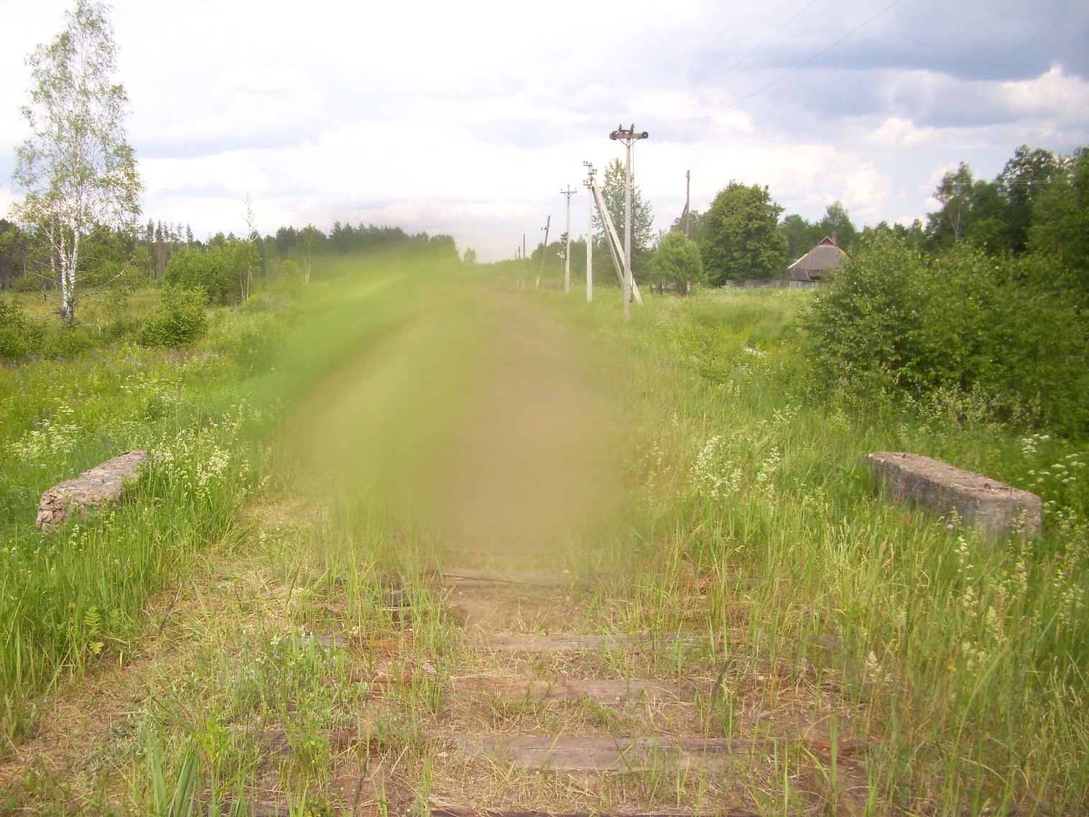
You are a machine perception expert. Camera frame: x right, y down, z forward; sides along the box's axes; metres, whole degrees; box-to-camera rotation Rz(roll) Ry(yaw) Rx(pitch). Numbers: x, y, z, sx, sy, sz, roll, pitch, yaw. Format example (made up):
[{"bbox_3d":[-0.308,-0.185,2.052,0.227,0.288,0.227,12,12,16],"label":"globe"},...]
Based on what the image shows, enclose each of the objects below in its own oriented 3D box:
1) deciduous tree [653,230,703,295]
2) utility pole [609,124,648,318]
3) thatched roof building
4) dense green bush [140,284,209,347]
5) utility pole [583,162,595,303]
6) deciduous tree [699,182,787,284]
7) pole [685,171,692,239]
[{"bbox_3d":[8.842,-9.561,70.354,3.414,4.159,3.300,1,8,7],"label":"deciduous tree"},{"bbox_3d":[3.355,-7.336,42.394,1.551,7.679,0.400,0,8,2],"label":"utility pole"},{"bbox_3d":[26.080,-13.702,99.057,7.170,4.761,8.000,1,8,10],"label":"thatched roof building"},{"bbox_3d":[-8.823,-2.182,25.442,1.680,1.514,1.600,-2,8,-17],"label":"dense green bush"},{"bbox_3d":[2.562,-9.924,60.207,0.670,7.988,0.400,0,8,2],"label":"utility pole"},{"bbox_3d":[16.137,-14.104,86.886,7.187,8.461,7.000,1,8,8],"label":"deciduous tree"},{"bbox_3d":[10.243,-12.658,75.981,0.544,8.528,0.400,0,8,2],"label":"pole"}]

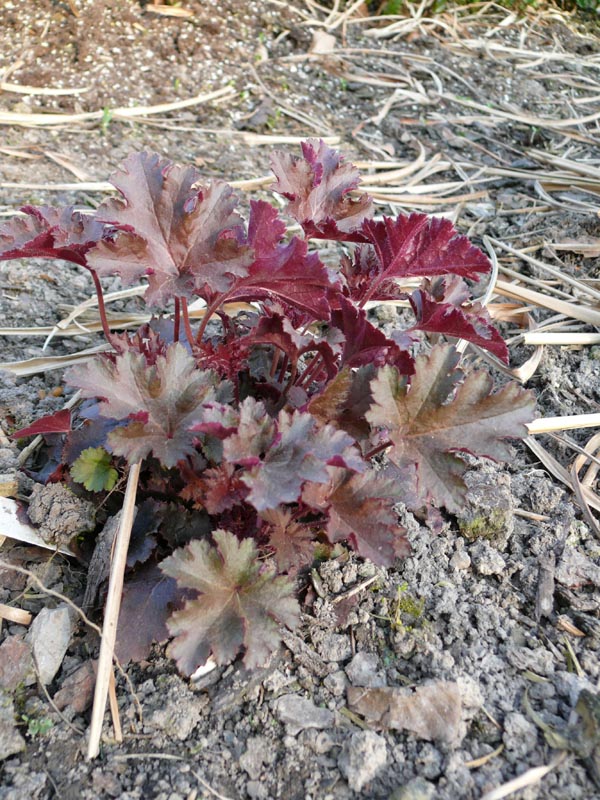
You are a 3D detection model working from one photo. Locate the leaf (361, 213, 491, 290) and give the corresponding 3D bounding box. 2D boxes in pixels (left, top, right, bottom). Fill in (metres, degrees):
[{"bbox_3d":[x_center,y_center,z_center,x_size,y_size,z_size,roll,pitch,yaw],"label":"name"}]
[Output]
[{"bbox_3d":[0.082,-0.101,0.560,0.087,0.037,0.055,0,36,0],"label":"leaf"}]

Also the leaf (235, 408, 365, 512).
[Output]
[{"bbox_3d":[0.000,0.037,0.505,0.075,0.022,0.067,11,54,8],"label":"leaf"}]

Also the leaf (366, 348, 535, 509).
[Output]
[{"bbox_3d":[0.101,0.019,0.560,0.100,0.024,0.108,-13,62,-13],"label":"leaf"}]

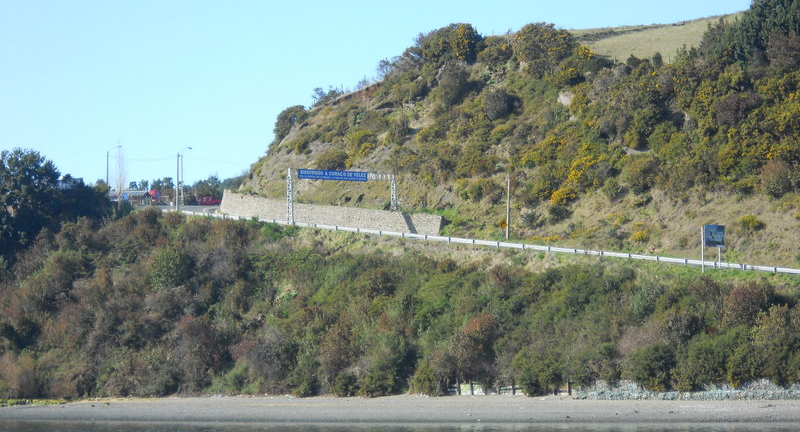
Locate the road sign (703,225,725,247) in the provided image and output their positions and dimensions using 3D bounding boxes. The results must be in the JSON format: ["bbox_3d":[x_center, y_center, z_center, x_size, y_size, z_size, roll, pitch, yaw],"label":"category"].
[{"bbox_3d":[28.289,1.757,279.000,2.300,1.950,0.150,2,-4,-36],"label":"road sign"}]

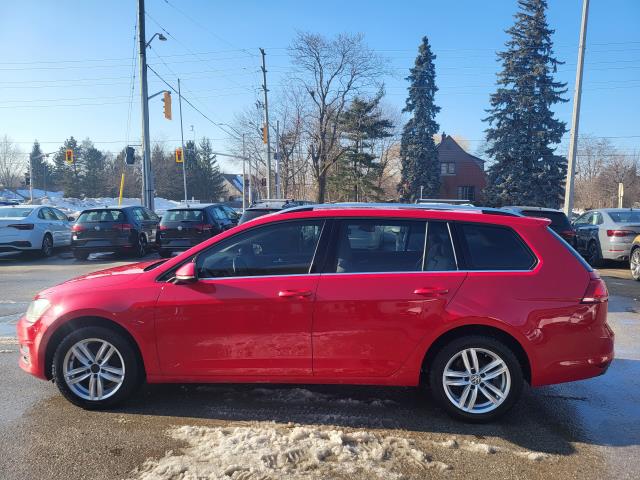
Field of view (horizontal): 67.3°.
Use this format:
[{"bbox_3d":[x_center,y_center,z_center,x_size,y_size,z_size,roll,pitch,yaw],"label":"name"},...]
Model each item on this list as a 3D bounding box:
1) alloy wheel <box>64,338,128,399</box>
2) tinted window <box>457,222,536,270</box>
[{"bbox_3d":[-1.605,0.924,3.512,0.455,0.455,0.190,0,4,5],"label":"alloy wheel"},{"bbox_3d":[1.203,0.041,3.276,0.520,0.335,0.060,1,-14,3],"label":"tinted window"}]

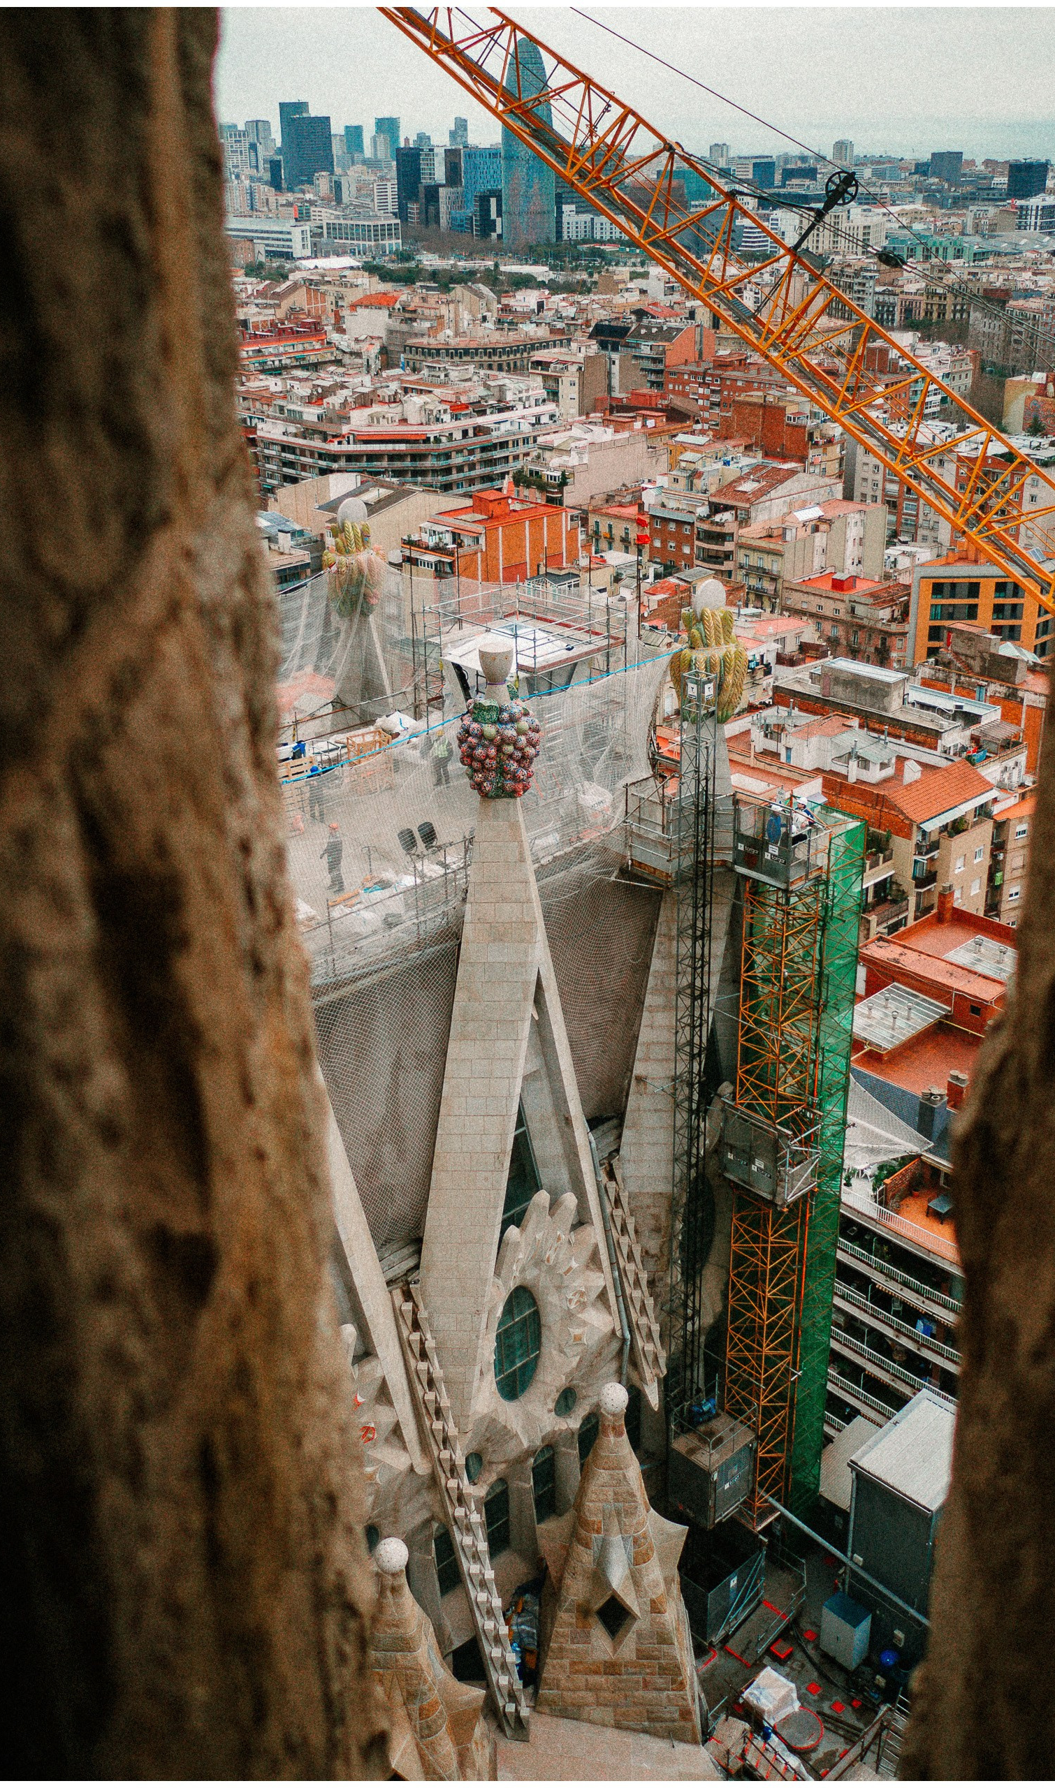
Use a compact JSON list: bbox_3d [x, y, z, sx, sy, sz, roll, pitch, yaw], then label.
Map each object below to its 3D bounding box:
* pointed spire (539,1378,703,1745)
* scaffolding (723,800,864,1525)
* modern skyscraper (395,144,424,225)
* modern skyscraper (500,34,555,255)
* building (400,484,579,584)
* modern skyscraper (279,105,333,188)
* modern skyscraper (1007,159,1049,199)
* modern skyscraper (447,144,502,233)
[{"bbox_3d":[2.526,18.243,45.256,4.850,11.100,4.600,0,26,3],"label":"pointed spire"},{"bbox_3d":[7.326,8.272,45.315,3.447,24.724,2.019,-23,34,-37],"label":"scaffolding"},{"bbox_3d":[-105.272,-624.897,1416.048,18.000,75.311,18.000,-23,34,-37],"label":"modern skyscraper"},{"bbox_3d":[0.662,-542.134,1157.629,39.000,144.000,38.000,-1,26,0],"label":"modern skyscraper"},{"bbox_3d":[-5.048,-48.863,240.112,24.667,23.007,12.284,-23,34,-37],"label":"building"},{"bbox_3d":[-282.146,-941.813,2024.386,60.000,116.975,28.000,-23,34,-37],"label":"modern skyscraper"},{"bbox_3d":[512.743,-723.658,1625.582,22.000,49.465,32.000,-23,34,-37],"label":"modern skyscraper"},{"bbox_3d":[-44.358,-583.923,1328.040,46.000,75.561,22.000,-23,34,-37],"label":"modern skyscraper"}]

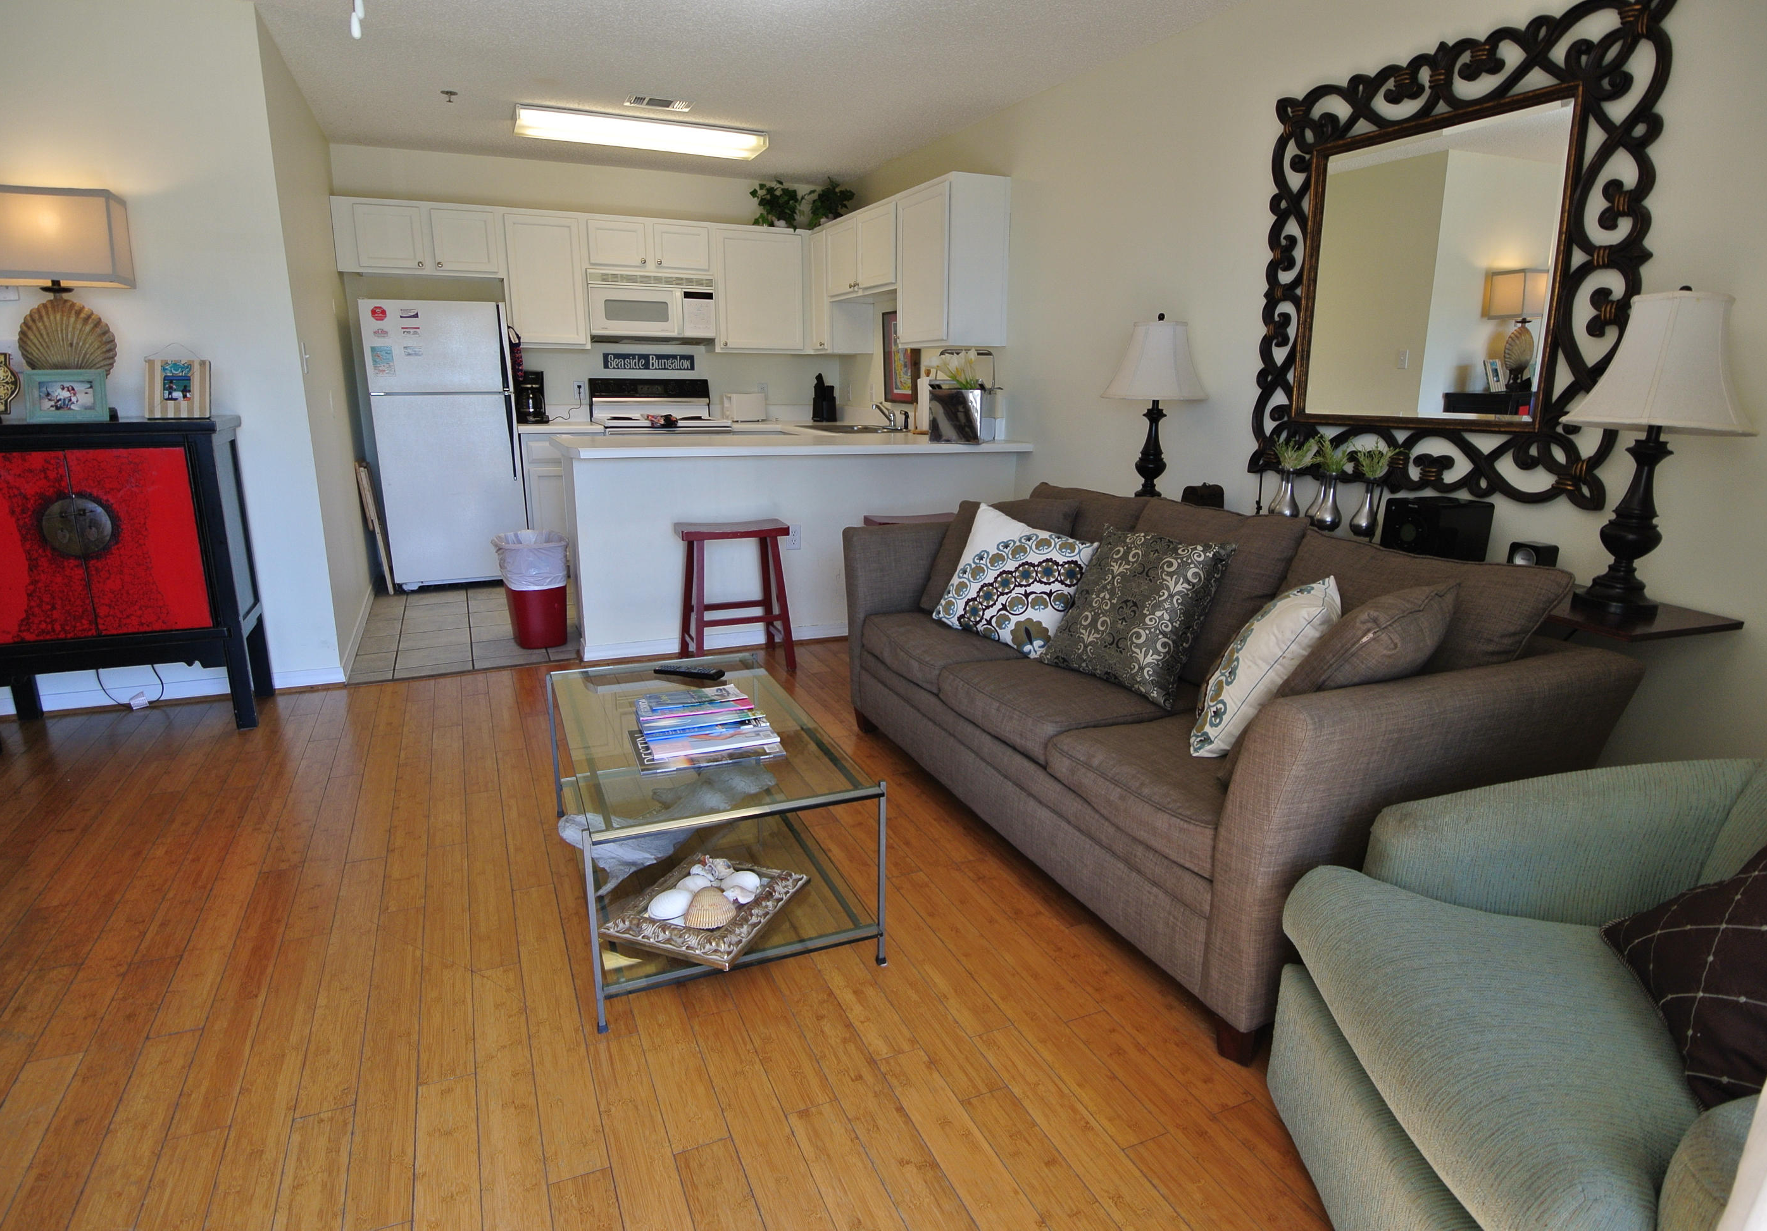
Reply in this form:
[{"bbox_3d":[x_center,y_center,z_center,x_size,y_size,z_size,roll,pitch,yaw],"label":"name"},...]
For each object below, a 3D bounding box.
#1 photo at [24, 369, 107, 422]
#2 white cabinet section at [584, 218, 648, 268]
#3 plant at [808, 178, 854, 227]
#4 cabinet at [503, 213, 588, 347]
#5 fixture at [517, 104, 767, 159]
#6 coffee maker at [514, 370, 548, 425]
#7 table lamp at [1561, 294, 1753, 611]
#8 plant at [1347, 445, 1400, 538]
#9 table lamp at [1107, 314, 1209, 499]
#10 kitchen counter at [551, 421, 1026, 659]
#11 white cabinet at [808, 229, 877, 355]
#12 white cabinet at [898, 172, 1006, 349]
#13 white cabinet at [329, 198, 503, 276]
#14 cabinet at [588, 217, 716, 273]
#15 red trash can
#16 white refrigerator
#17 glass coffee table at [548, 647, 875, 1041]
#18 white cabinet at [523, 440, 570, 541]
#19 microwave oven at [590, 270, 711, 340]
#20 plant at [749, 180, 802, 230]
[{"bbox_3d":[-2.563,-0.691,2.896,0.200,0.170,0.035,-6,-2,-24],"label":"photo"},{"bbox_3d":[-1.662,-2.276,5.667,0.365,0.280,0.325,-6,16,-24],"label":"white cabinet section"},{"bbox_3d":[-0.337,-2.642,5.963,0.330,0.300,0.290,-6,15,-24],"label":"plant"},{"bbox_3d":[-2.020,-1.988,5.466,0.455,0.770,0.325,-6,15,-24],"label":"cabinet"},{"bbox_3d":[-1.230,-2.461,4.702,1.220,0.077,0.290,-6,16,-24],"label":"fixture"},{"bbox_3d":[-2.175,-1.342,5.651,0.180,0.310,0.230,-6,16,-24],"label":"coffee maker"},{"bbox_3d":[1.672,-0.351,2.009,0.335,0.690,0.335,-6,15,-24],"label":"table lamp"},{"bbox_3d":[1.383,-0.359,2.621,0.110,0.265,0.130,-6,16,-24],"label":"plant"},{"bbox_3d":[0.972,-0.690,3.294,0.335,0.690,0.335,-6,15,-24],"label":"table lamp"},{"bbox_3d":[-0.444,-0.401,4.507,2.130,0.900,0.930,-6,15,-24],"label":"kitchen counter"},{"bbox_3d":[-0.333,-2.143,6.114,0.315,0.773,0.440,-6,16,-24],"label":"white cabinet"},{"bbox_3d":[0.333,-1.751,4.640,0.315,0.775,0.610,-6,16,-24],"label":"white cabinet"},{"bbox_3d":[-2.648,-2.149,5.276,0.855,0.392,0.315,-6,16,-24],"label":"white cabinet"},{"bbox_3d":[-1.464,-2.267,5.663,0.764,0.310,0.325,-6,15,-24],"label":"cabinet"},{"bbox_3d":[-1.597,-0.114,4.208,0.290,0.460,0.370,-6,15,-24],"label":"red trash can"},{"bbox_3d":[-2.541,-0.990,5.380,0.700,1.575,0.710,-6,16,-24],"label":"white refrigerator"},{"bbox_3d":[-0.458,0.455,2.244,0.605,0.430,0.985,-5,16,-22],"label":"glass coffee table"},{"bbox_3d":[-1.970,-0.677,5.645,0.455,0.860,0.620,-6,15,-24],"label":"white cabinet"},{"bbox_3d":[-1.486,-1.938,5.832,0.770,0.400,0.400,-6,16,-24],"label":"microwave oven"},{"bbox_3d":[-0.689,-2.622,5.868,0.340,0.300,0.290,-6,15,-24],"label":"plant"}]

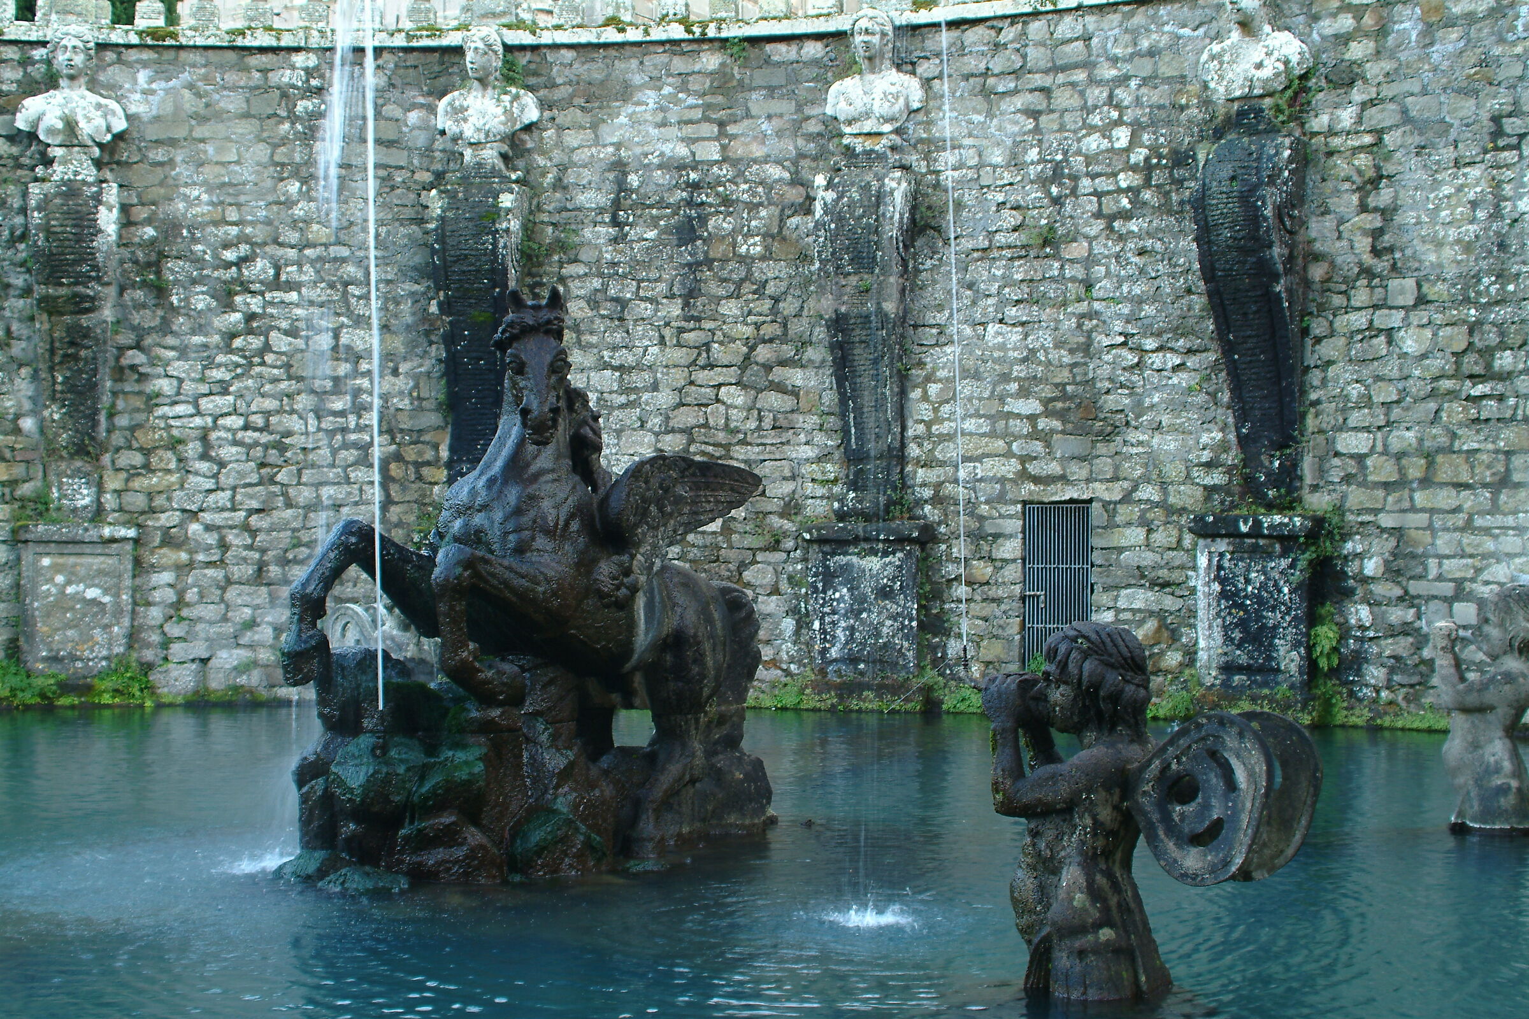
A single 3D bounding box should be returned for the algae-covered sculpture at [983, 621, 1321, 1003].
[{"bbox_3d":[1.140,0.890,6.500,0.920,1.120,0.550,0,0,32],"label":"algae-covered sculpture"}]

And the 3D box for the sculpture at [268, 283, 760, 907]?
[{"bbox_3d":[-1.010,0.270,9.300,1.300,2.280,1.950,0,0,37],"label":"sculpture"}]

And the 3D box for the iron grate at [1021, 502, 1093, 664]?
[{"bbox_3d":[2.100,0.565,15.800,0.500,1.200,0.060,0,0,18],"label":"iron grate"}]

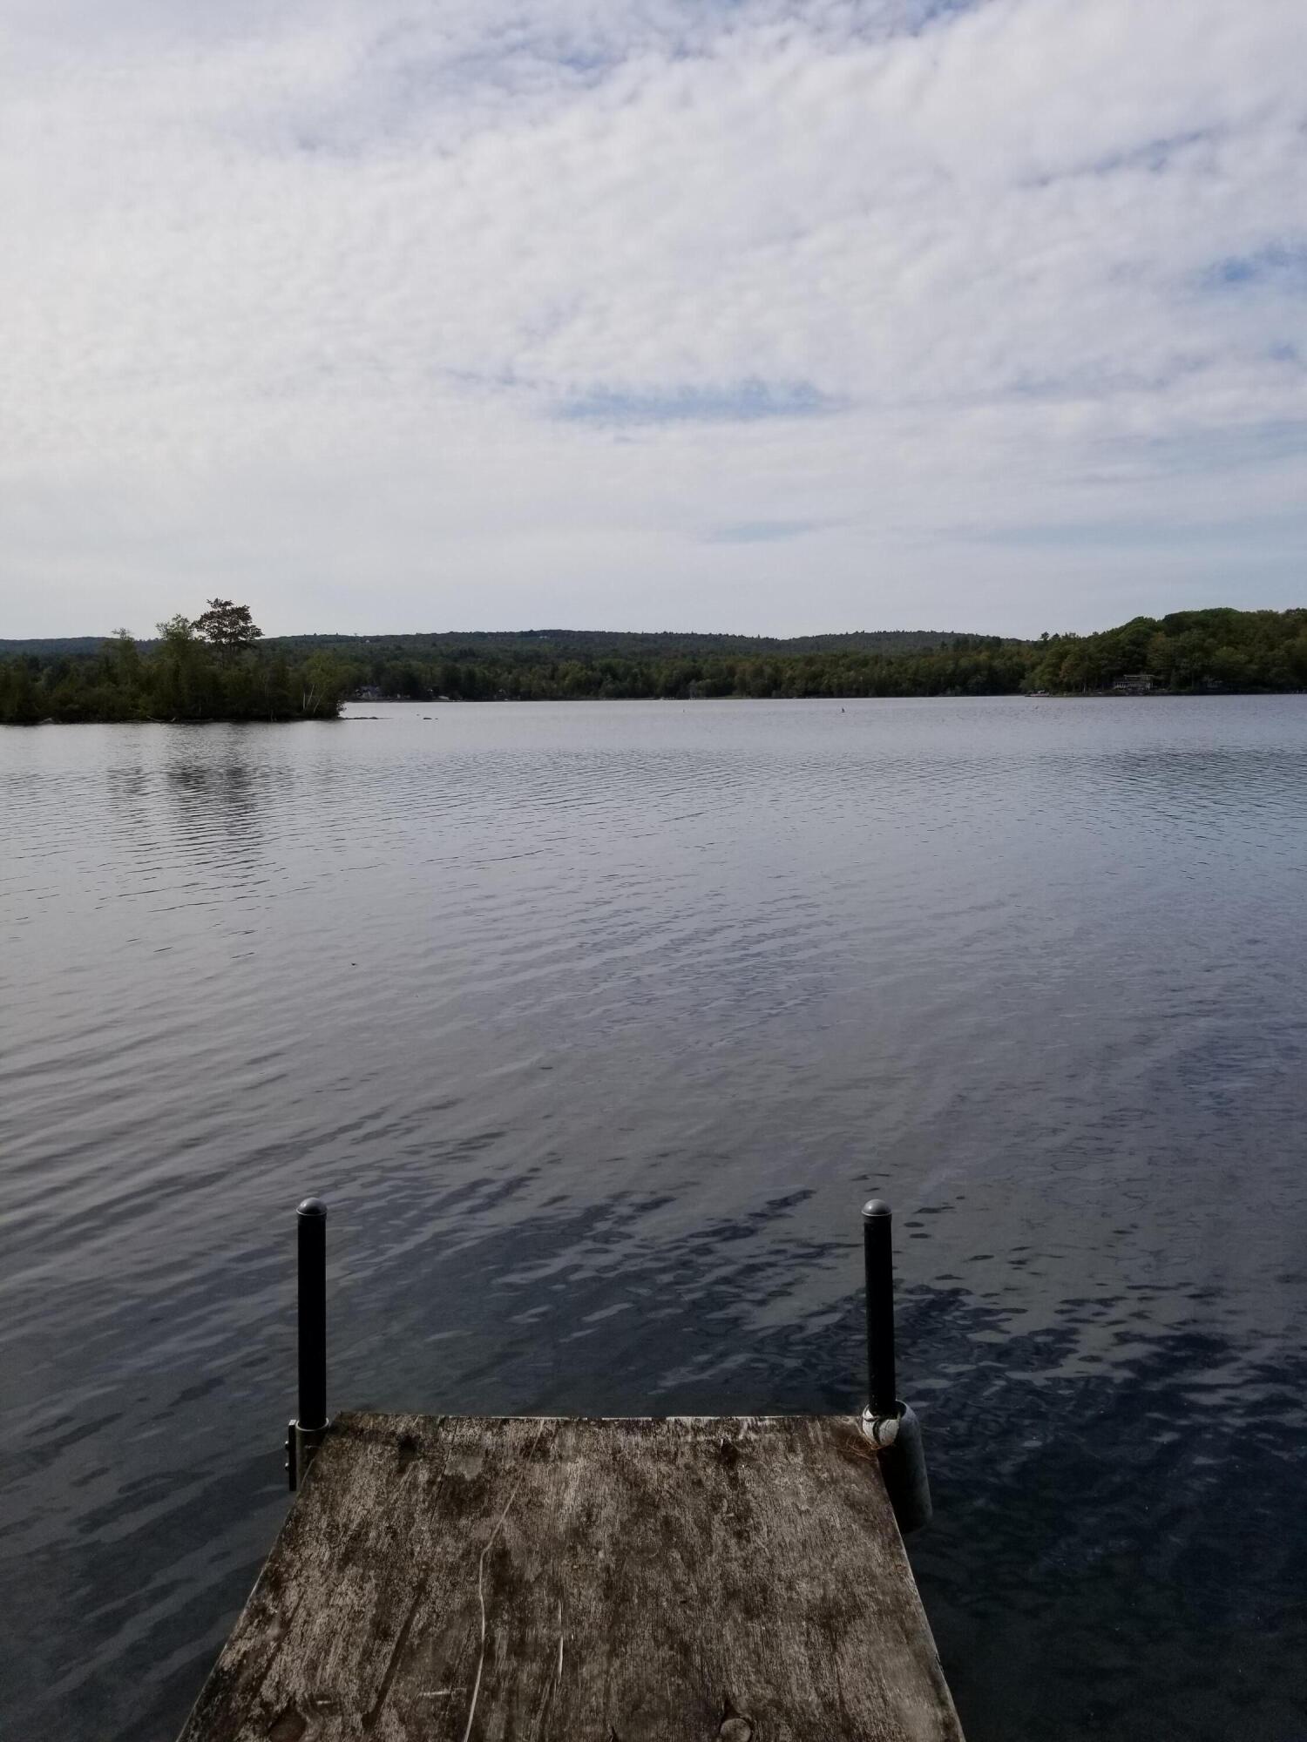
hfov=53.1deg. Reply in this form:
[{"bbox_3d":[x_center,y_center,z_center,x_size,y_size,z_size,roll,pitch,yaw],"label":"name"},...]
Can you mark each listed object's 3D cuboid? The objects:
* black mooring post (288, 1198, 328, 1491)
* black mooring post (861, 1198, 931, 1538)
[{"bbox_3d":[-0.751,1.042,2.863,0.085,0.690,0.085,2,8,0],"label":"black mooring post"},{"bbox_3d":[0.533,1.085,2.869,0.140,0.795,0.120,-2,8,0],"label":"black mooring post"}]

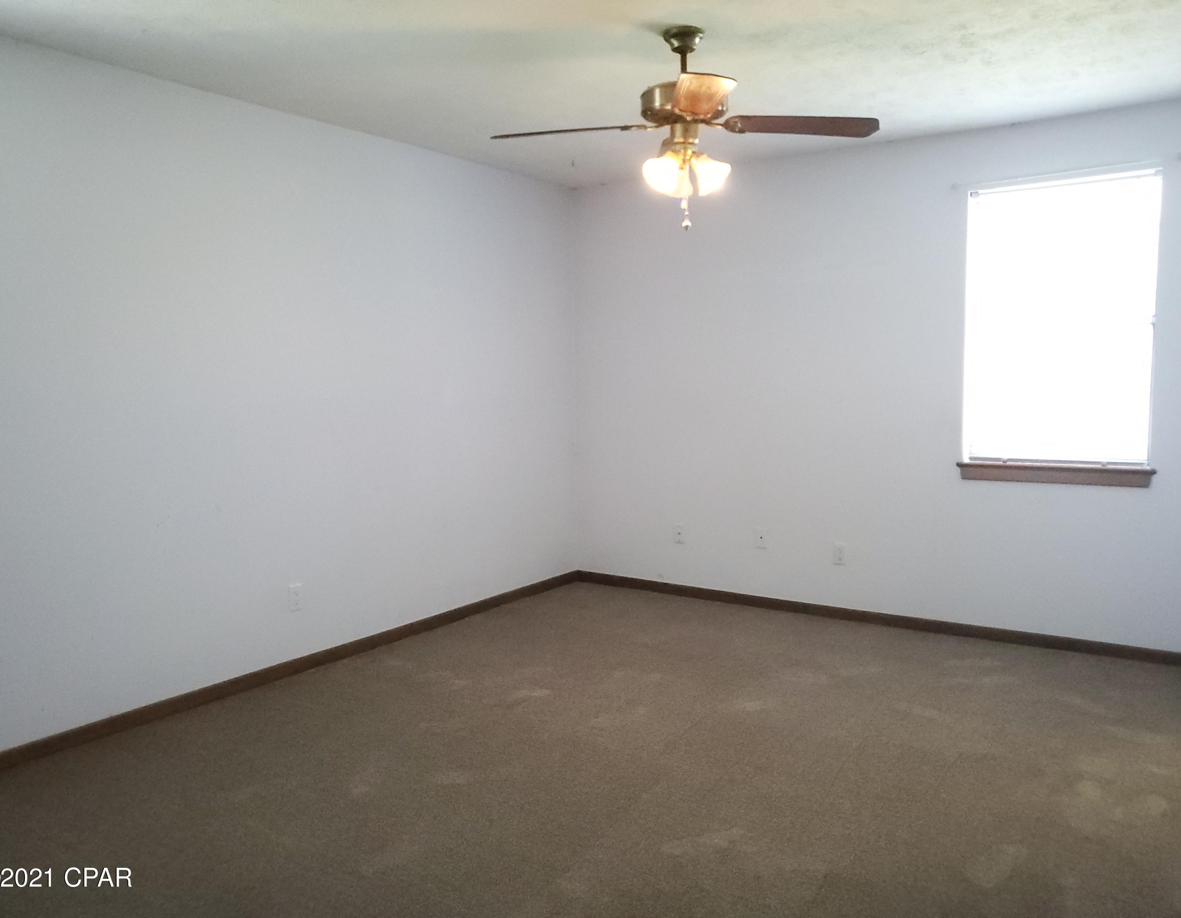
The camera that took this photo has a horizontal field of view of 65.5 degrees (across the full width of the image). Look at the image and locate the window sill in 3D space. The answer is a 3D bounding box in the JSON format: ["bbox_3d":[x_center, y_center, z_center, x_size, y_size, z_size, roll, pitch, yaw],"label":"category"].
[{"bbox_3d":[2.128,0.069,4.227,0.815,0.080,0.115,3,6,35],"label":"window sill"}]

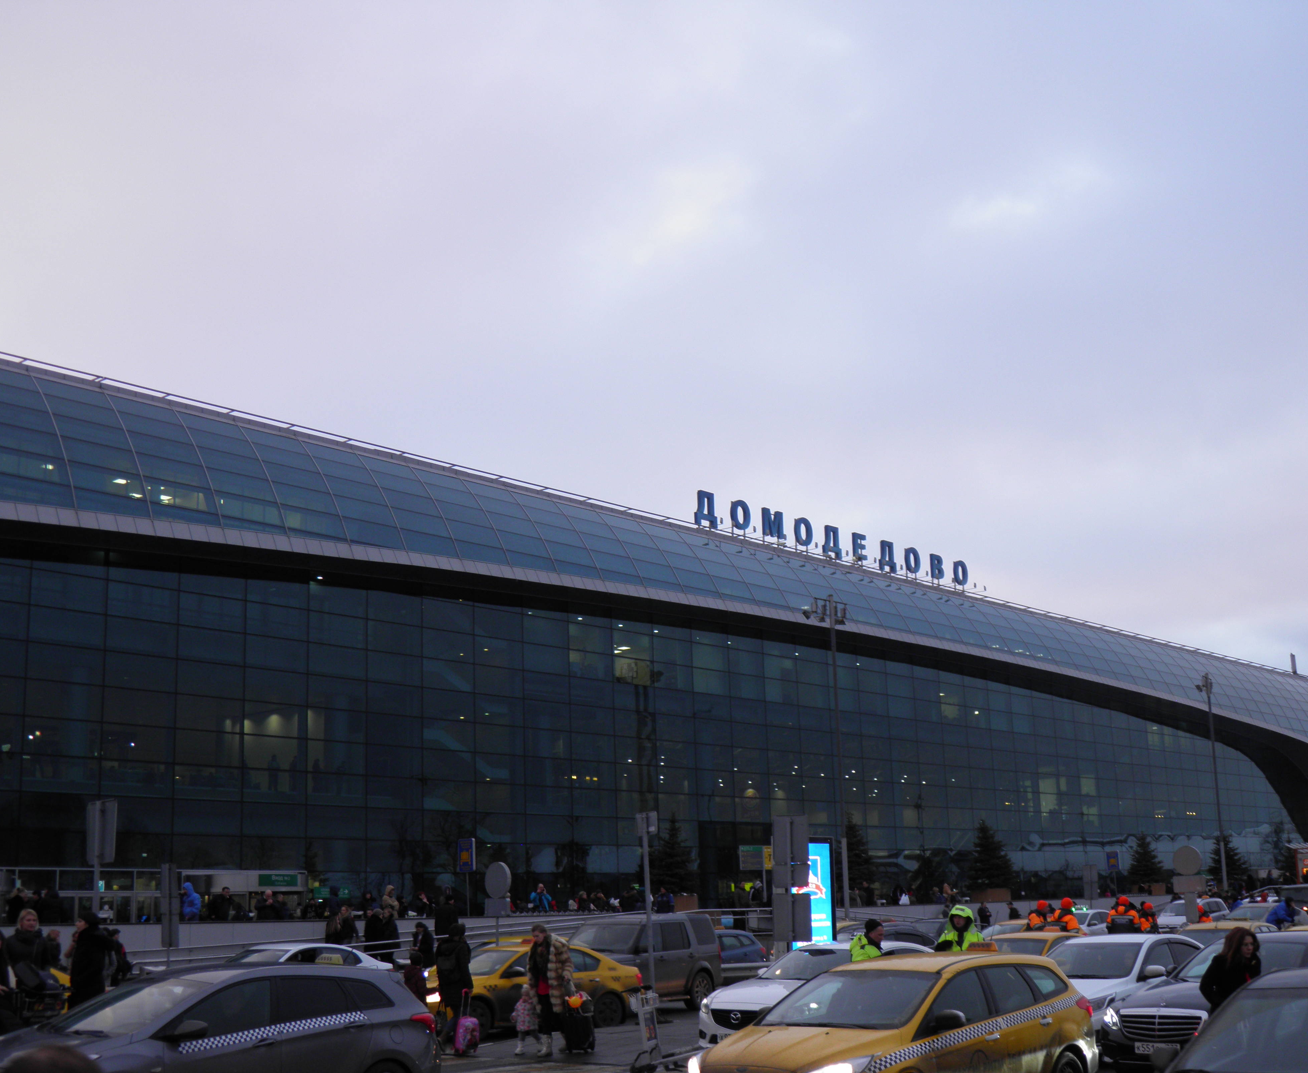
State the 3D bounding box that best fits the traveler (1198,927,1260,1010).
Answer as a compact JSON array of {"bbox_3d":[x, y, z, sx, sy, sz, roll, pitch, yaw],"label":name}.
[{"bbox_3d":[4.938,4.118,13.513,0.450,1.620,0.500,-11,-17,36],"label":"traveler"}]

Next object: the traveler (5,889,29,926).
[{"bbox_3d":[-14.206,8.680,35.805,0.420,1.680,0.500,-6,-14,18],"label":"traveler"}]

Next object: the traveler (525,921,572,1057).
[{"bbox_3d":[-1.343,5.893,20.911,0.550,1.690,0.420,-8,-14,25],"label":"traveler"}]

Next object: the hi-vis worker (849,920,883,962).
[{"bbox_3d":[2.455,5.230,18.301,0.450,1.720,0.580,-1,-13,-5],"label":"hi-vis worker"}]

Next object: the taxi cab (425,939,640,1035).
[{"bbox_3d":[-2.243,7.618,27.294,4.520,1.490,1.740,11,-18,-43],"label":"taxi cab"}]

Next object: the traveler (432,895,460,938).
[{"bbox_3d":[-5.262,9.979,40.805,0.560,1.750,0.420,-9,-15,30],"label":"traveler"}]

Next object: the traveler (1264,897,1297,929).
[{"bbox_3d":[12.895,8.161,32.824,0.780,1.580,0.550,-4,-13,11],"label":"traveler"}]

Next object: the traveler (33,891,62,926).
[{"bbox_3d":[-13.795,8.918,36.600,0.420,1.730,0.520,-7,-14,21],"label":"traveler"}]

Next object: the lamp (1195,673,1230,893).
[{"bbox_3d":[29.022,12.962,83.355,1.000,11.700,1.900,-10,-16,31],"label":"lamp"}]

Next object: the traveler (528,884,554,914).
[{"bbox_3d":[-3.093,10.442,44.298,0.620,1.750,0.420,0,-13,-7],"label":"traveler"}]

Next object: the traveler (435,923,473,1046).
[{"bbox_3d":[-2.648,6.028,21.408,0.480,1.720,0.450,-7,-14,20],"label":"traveler"}]

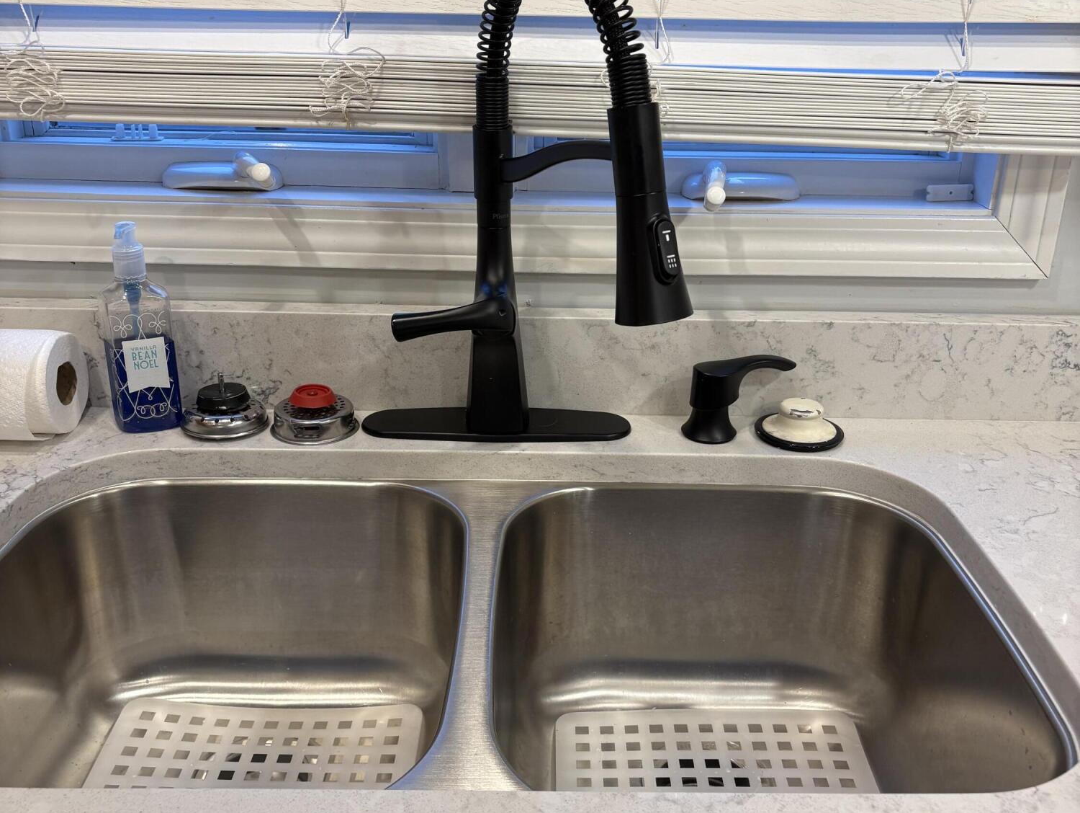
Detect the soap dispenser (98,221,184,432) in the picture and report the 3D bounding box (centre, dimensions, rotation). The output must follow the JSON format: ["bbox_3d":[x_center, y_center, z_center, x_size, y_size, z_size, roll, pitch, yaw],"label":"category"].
[{"bbox_3d":[-0.380,-0.076,1.021,0.061,0.200,0.042,-3,24,-9],"label":"soap dispenser"}]

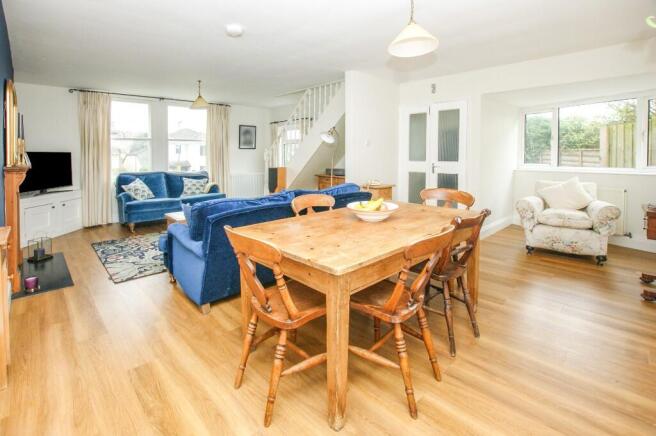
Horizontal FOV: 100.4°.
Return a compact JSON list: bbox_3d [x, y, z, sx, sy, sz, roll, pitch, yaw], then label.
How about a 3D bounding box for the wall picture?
[{"bbox_3d":[-1.916,-1.933,6.550,0.420,0.580,0.030,-7,11,-38],"label":"wall picture"}]

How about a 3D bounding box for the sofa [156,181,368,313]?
[{"bbox_3d":[-0.492,0.147,2.876,1.980,0.910,0.950,-7,11,-38],"label":"sofa"}]

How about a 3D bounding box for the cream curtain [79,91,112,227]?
[{"bbox_3d":[-4.018,-1.026,4.740,0.460,2.330,0.140,-7,11,-38],"label":"cream curtain"}]

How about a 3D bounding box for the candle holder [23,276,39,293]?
[{"bbox_3d":[-2.692,0.604,2.480,0.095,0.110,0.095,11,15,44],"label":"candle holder"}]

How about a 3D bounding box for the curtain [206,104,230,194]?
[{"bbox_3d":[-2.414,-1.331,6.020,0.520,2.320,0.140,-7,11,-38],"label":"curtain"}]

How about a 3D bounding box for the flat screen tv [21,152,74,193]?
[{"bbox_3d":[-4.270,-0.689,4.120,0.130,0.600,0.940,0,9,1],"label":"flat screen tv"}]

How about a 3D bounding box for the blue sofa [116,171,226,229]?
[{"bbox_3d":[-2.961,-0.324,5.200,1.680,0.900,0.920,-8,14,-36],"label":"blue sofa"}]

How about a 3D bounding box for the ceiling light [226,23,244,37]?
[{"bbox_3d":[-0.898,-1.829,2.650,0.150,0.050,0.150,0,11,0],"label":"ceiling light"}]

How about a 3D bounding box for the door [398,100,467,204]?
[{"bbox_3d":[1.695,-0.839,4.450,1.030,2.030,0.090,8,14,36],"label":"door"}]

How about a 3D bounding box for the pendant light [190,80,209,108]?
[{"bbox_3d":[-1.945,-1.865,4.150,0.260,0.430,0.260,0,8,0],"label":"pendant light"}]

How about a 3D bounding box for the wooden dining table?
[{"bbox_3d":[0.312,0.406,1.965,1.650,0.775,0.970,-10,15,-41],"label":"wooden dining table"}]

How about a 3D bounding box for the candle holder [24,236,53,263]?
[{"bbox_3d":[-3.509,0.390,3.330,0.180,0.210,0.180,-2,11,-11],"label":"candle holder"}]

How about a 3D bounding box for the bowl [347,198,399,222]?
[{"bbox_3d":[0.320,-0.054,1.970,0.360,0.125,0.360,0,11,0],"label":"bowl"}]

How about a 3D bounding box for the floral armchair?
[{"bbox_3d":[3.030,-0.026,3.620,0.970,0.890,0.900,5,10,29],"label":"floral armchair"}]

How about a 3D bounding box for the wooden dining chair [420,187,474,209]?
[{"bbox_3d":[1.040,0.220,2.580,0.470,0.910,0.500,7,11,41],"label":"wooden dining chair"}]

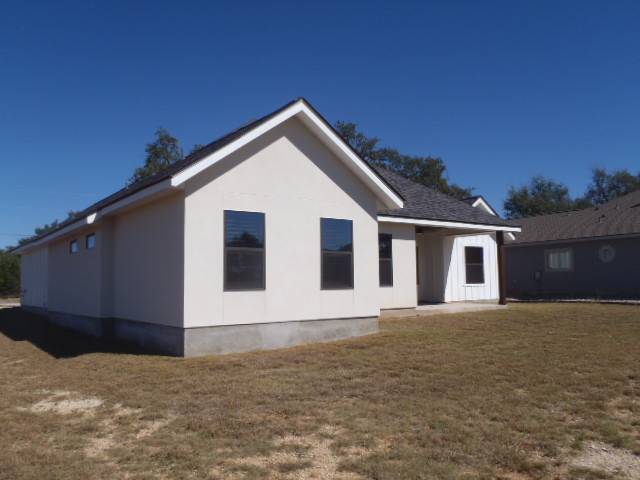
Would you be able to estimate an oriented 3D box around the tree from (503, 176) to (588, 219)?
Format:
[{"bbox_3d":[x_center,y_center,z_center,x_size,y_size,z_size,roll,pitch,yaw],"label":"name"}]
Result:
[{"bbox_3d":[19.166,-0.383,44.000,7.600,10.000,7.600,3,-6,-38],"label":"tree"}]

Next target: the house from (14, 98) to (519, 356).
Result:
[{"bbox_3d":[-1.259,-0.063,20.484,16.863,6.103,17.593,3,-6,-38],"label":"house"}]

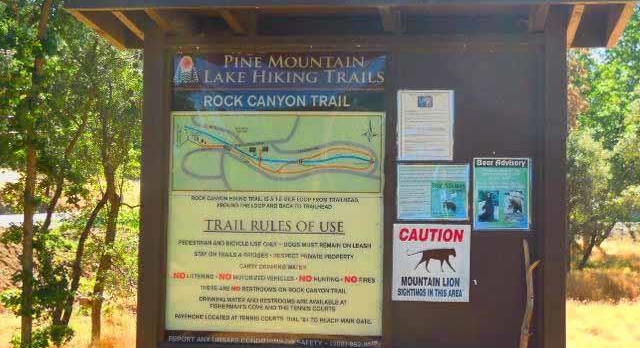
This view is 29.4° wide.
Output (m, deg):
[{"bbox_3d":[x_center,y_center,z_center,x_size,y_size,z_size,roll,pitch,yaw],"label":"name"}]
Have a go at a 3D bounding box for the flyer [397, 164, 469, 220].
[{"bbox_3d":[0.454,0.073,4.882,0.285,0.223,0.010,0,-3,9],"label":"flyer"}]

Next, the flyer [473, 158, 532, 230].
[{"bbox_3d":[0.724,0.081,4.839,0.223,0.285,0.010,0,-3,9],"label":"flyer"}]

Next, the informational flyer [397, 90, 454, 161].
[{"bbox_3d":[0.424,-0.194,4.902,0.225,0.280,0.010,0,-3,9],"label":"informational flyer"}]

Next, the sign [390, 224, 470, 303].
[{"bbox_3d":[0.445,0.356,4.868,0.307,0.306,0.010,0,-3,9],"label":"sign"}]

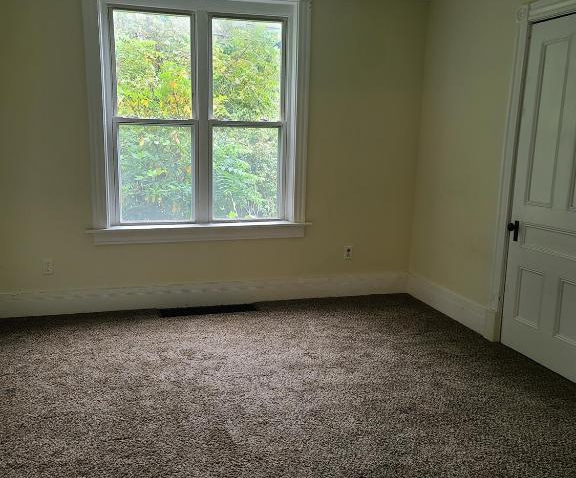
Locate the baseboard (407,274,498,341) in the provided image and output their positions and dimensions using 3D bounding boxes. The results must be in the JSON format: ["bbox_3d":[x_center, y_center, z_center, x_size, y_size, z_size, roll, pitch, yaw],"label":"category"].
[{"bbox_3d":[1.299,0.511,4.473,0.030,0.210,1.220,-2,12,-17],"label":"baseboard"}]

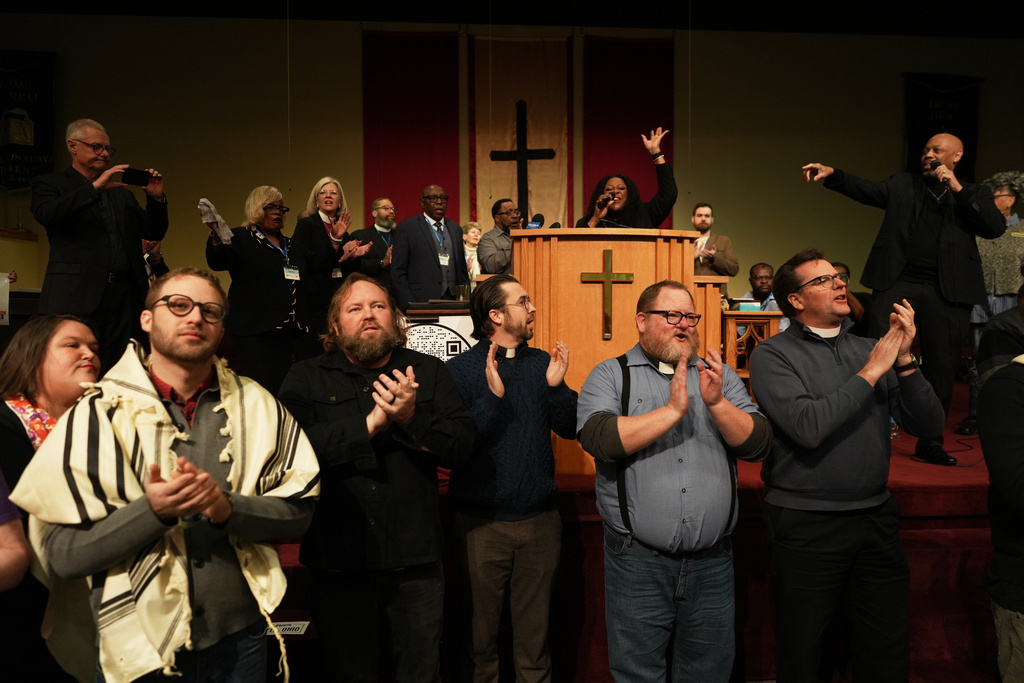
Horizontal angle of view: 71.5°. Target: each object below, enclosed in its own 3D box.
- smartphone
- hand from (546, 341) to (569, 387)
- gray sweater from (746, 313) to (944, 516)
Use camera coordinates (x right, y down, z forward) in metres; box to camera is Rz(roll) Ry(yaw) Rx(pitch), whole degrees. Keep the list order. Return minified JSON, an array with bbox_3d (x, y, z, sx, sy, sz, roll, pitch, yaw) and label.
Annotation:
[{"bbox_3d":[-1.824,-0.796,3.450,0.142,0.070,0.010,-2,10,-45],"label":"smartphone"},{"bbox_3d":[0.155,0.075,2.420,0.075,0.170,0.090,5,8,-26],"label":"hand"},{"bbox_3d":[1.136,0.249,2.430,0.570,0.630,0.420,-1,2,-12],"label":"gray sweater"}]

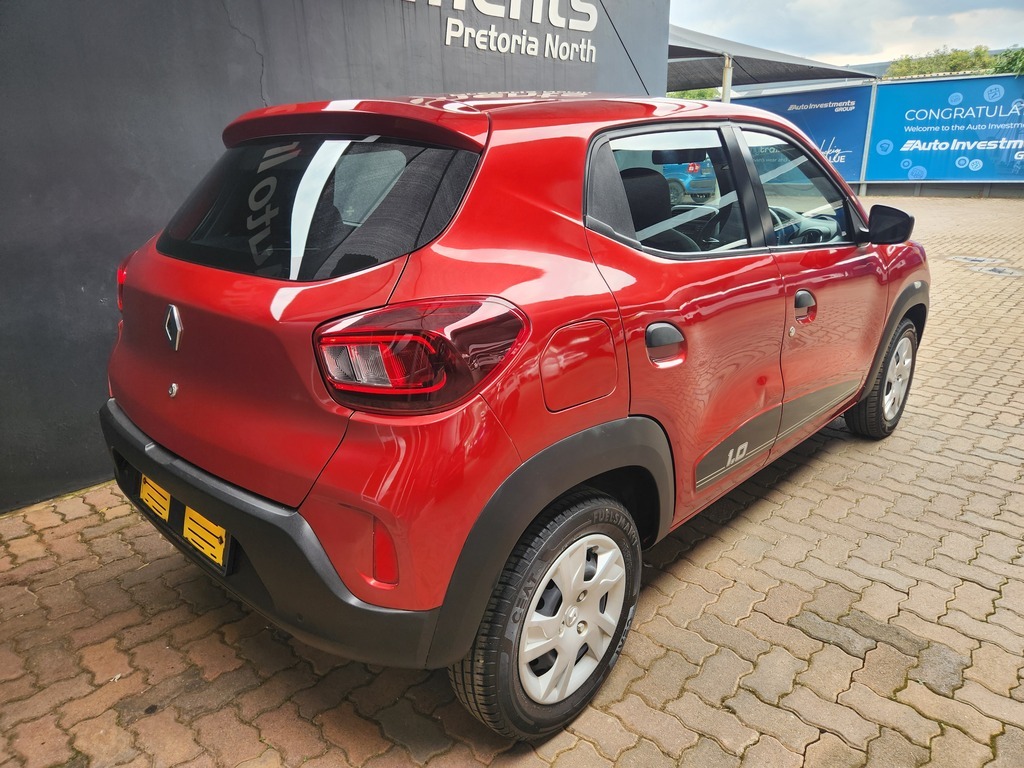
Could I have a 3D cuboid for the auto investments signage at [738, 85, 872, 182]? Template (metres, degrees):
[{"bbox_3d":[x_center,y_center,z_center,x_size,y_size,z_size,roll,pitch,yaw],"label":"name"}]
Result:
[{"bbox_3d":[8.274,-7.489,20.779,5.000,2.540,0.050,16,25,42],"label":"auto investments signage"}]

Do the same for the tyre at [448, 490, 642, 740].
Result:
[{"bbox_3d":[0.098,0.517,1.572,0.170,0.580,0.580,14,23,42],"label":"tyre"}]

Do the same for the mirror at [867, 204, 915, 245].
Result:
[{"bbox_3d":[1.389,-0.586,2.504,0.190,0.140,0.110,14,23,42],"label":"mirror"}]

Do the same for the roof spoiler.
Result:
[{"bbox_3d":[-0.491,-0.617,1.667,1.110,0.140,0.260,14,23,42],"label":"roof spoiler"}]

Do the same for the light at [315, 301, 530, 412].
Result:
[{"bbox_3d":[-0.161,-0.079,1.274,0.230,0.180,0.340,14,23,42],"label":"light"}]

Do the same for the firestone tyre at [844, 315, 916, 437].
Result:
[{"bbox_3d":[1.769,-0.029,3.239,0.170,0.580,0.580,14,23,42],"label":"firestone tyre"}]

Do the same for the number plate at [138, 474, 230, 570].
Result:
[{"bbox_3d":[-0.783,0.292,1.602,0.485,0.105,0.015,14,9,42],"label":"number plate"}]

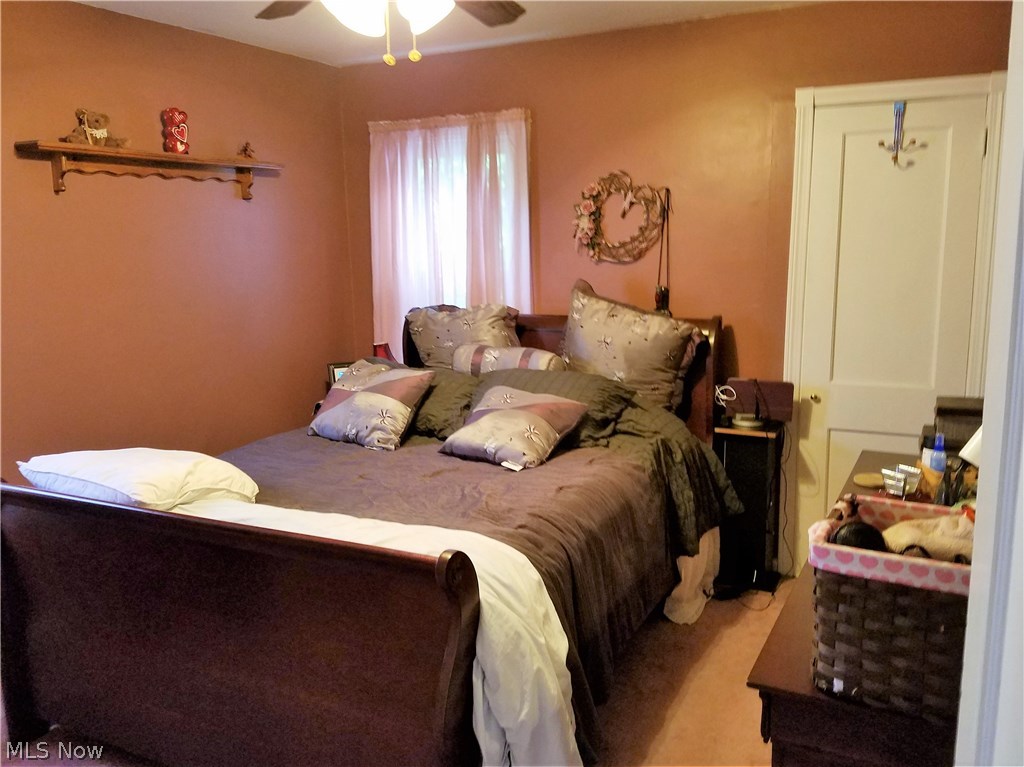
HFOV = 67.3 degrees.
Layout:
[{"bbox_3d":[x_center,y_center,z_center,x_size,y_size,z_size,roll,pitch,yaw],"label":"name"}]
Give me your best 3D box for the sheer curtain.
[{"bbox_3d":[-0.313,-0.683,3.912,0.907,1.293,0.100,4,11,25],"label":"sheer curtain"}]

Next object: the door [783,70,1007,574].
[{"bbox_3d":[1.515,-0.140,3.174,0.740,2.098,0.070,4,11,25],"label":"door"}]

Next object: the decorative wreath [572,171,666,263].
[{"bbox_3d":[0.487,-0.752,3.505,0.440,0.414,0.080,4,11,25],"label":"decorative wreath"}]

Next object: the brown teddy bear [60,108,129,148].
[{"bbox_3d":[-1.549,-0.941,2.845,0.110,0.140,0.215,5,12,29],"label":"brown teddy bear"}]

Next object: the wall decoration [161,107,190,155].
[{"bbox_3d":[-1.378,-1.034,3.150,0.065,0.190,0.090,5,12,29],"label":"wall decoration"}]

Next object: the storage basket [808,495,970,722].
[{"bbox_3d":[0.669,0.347,1.215,0.310,0.240,0.275,5,12,30],"label":"storage basket"}]

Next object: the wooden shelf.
[{"bbox_3d":[-1.392,-0.837,3.143,0.120,0.165,1.140,5,12,29],"label":"wooden shelf"}]

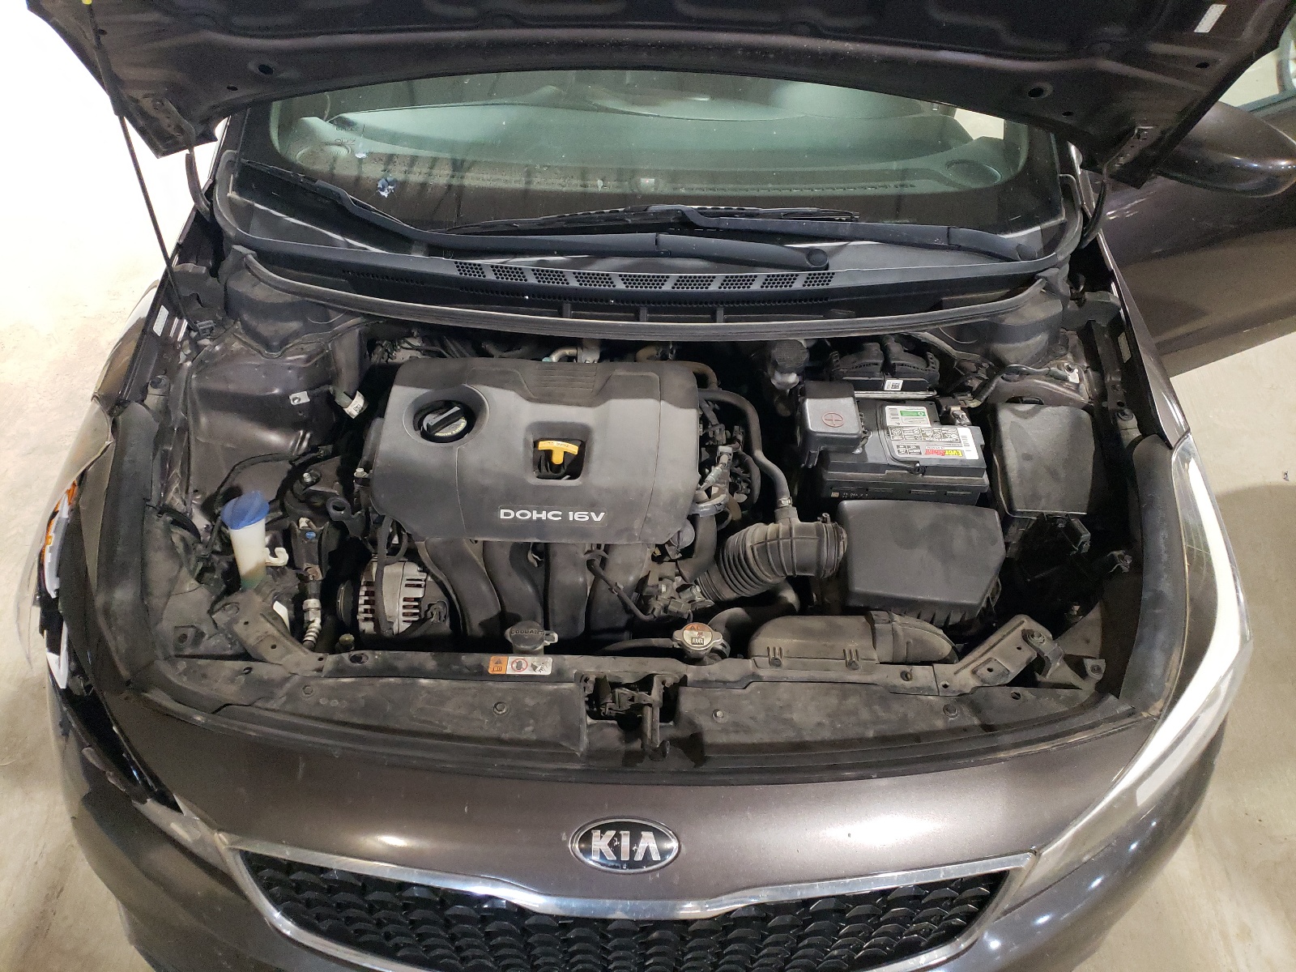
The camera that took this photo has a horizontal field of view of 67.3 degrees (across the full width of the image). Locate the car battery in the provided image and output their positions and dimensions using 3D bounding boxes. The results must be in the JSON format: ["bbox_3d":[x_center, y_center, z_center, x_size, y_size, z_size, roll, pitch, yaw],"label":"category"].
[{"bbox_3d":[0.395,-0.015,1.574,0.242,0.190,0.175,3,42,3],"label":"car battery"}]

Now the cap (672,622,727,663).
[{"bbox_3d":[0.064,0.197,1.225,0.064,0.030,0.048,2,42,2],"label":"cap"}]

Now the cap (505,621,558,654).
[{"bbox_3d":[-0.147,0.192,1.225,0.064,0.024,0.045,2,42,2],"label":"cap"}]

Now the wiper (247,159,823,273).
[{"bbox_3d":[-0.226,-0.428,1.583,1.030,0.074,0.159,8,43,9],"label":"wiper"}]

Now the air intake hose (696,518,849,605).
[{"bbox_3d":[0.182,0.109,1.420,0.215,0.105,0.118,2,42,2],"label":"air intake hose"}]

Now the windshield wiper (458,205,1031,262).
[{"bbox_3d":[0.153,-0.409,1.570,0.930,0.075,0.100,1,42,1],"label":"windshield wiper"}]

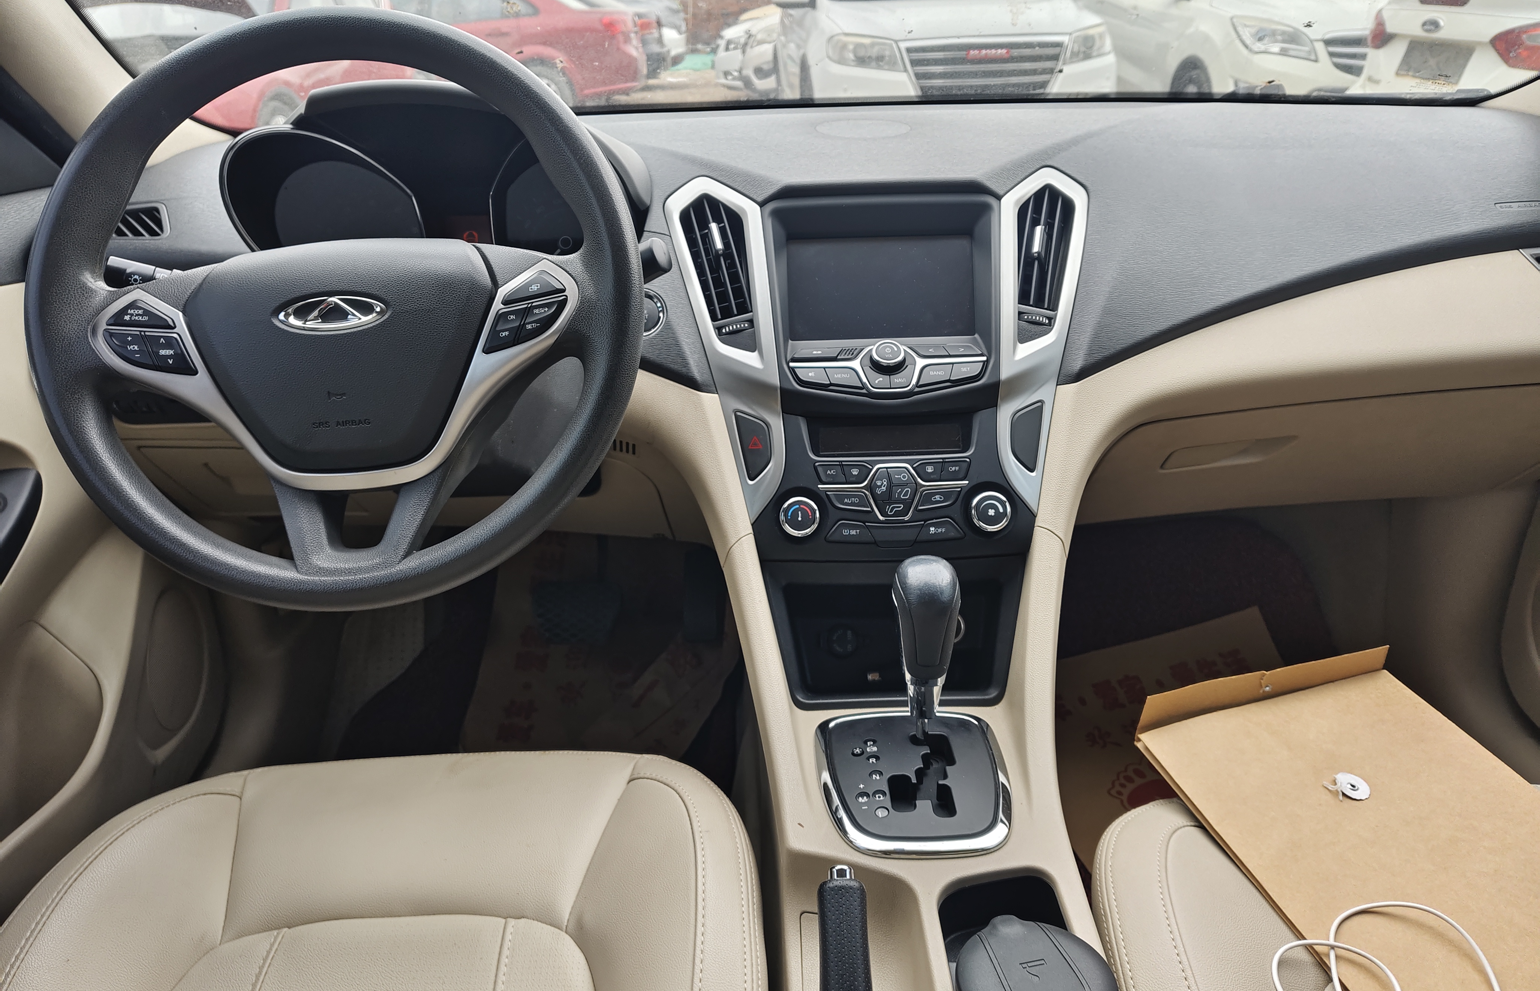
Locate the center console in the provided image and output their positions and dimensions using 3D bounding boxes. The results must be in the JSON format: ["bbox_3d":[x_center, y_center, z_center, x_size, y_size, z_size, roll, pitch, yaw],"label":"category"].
[{"bbox_3d":[0.094,-0.013,0.772,0.350,0.400,0.420,-1,26,0],"label":"center console"}]

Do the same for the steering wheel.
[{"bbox_3d":[-0.269,-0.117,0.657,0.380,0.380,0.095,-3,-3,0],"label":"steering wheel"}]

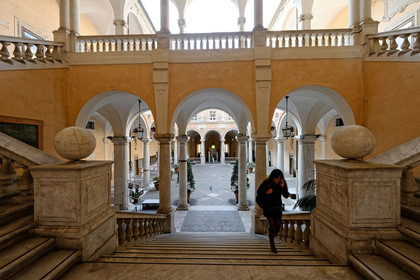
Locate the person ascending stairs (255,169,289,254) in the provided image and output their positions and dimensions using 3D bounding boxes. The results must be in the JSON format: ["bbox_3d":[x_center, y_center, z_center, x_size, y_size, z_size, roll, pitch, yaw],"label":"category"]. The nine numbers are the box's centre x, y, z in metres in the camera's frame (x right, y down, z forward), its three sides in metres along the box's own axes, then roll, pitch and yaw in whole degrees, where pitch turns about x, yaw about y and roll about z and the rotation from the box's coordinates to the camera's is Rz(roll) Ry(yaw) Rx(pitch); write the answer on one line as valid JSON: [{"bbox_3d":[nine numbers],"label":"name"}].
[{"bbox_3d":[1.159,1.291,2.980,0.600,1.600,0.500,0,0,-3],"label":"person ascending stairs"}]

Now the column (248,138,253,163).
[{"bbox_3d":[7.257,2.446,29.044,0.850,5.247,0.850,0,0,1],"label":"column"}]

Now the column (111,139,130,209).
[{"bbox_3d":[-6.451,2.428,11.836,1.250,5.364,1.100,0,0,1],"label":"column"}]

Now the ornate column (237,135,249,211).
[{"bbox_3d":[2.065,1.983,10.198,0.730,4.550,0.730,0,-1,1],"label":"ornate column"}]

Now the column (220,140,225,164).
[{"bbox_3d":[2.467,2.418,30.510,0.730,4.550,0.730,0,-1,1],"label":"column"}]

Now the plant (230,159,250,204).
[{"bbox_3d":[2.093,2.801,11.251,1.200,2.970,1.200,0,-1,1],"label":"plant"}]

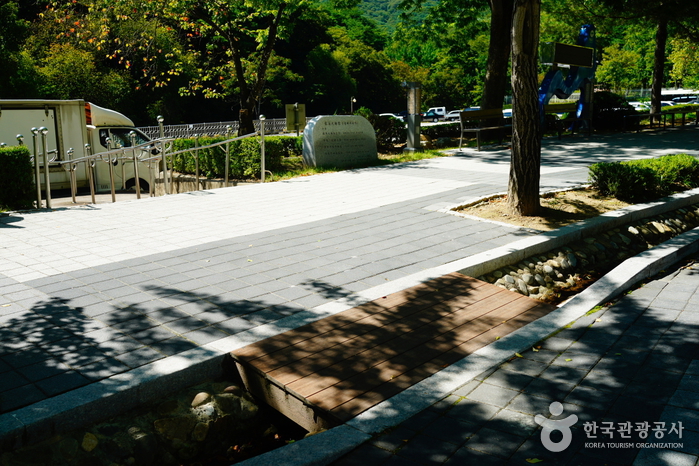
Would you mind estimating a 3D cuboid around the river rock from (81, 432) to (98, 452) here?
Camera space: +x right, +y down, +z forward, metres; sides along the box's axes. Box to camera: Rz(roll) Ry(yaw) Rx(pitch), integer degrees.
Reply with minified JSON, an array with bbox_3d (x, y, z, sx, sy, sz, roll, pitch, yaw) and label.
[{"bbox_3d":[-1.114,0.900,2.918,0.060,0.066,0.070,0,11,0],"label":"river rock"}]

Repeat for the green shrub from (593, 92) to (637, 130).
[{"bbox_3d":[7.226,-3.340,18.600,1.300,1.120,1.250,4,12,17],"label":"green shrub"}]

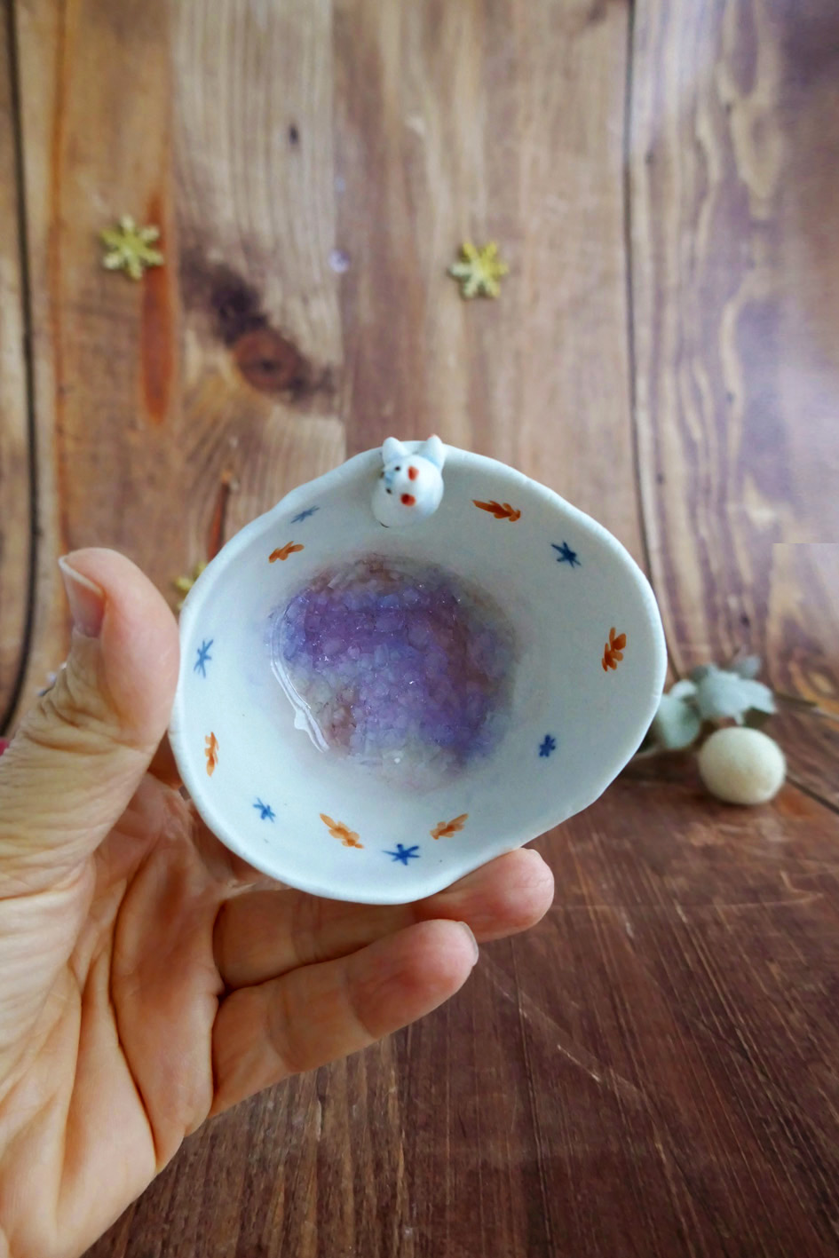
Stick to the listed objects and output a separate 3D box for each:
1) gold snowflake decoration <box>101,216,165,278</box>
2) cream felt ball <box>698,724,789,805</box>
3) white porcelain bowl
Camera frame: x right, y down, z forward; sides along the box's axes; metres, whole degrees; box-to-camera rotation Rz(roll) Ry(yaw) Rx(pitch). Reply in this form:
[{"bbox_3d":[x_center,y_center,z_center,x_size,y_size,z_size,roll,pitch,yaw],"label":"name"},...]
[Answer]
[{"bbox_3d":[-0.159,-0.212,0.485,0.033,0.036,0.004,-10,9,-7],"label":"gold snowflake decoration"},{"bbox_3d":[0.139,0.058,0.375,0.035,0.034,0.035,0,12,0],"label":"cream felt ball"},{"bbox_3d":[-0.003,0.009,0.172,0.086,0.080,0.042,0,-3,-7],"label":"white porcelain bowl"}]

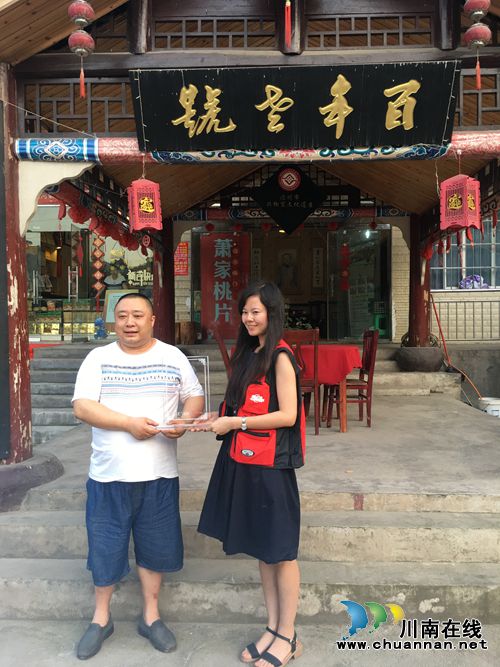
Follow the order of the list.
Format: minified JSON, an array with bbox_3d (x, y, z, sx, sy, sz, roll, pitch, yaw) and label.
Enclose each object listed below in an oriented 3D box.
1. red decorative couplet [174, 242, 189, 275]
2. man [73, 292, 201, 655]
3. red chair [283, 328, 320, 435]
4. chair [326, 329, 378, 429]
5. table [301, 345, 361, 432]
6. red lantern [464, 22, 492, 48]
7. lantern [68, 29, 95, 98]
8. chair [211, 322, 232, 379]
[{"bbox_3d":[-1.214,-1.329,9.900,0.270,0.630,0.020,0,1,4],"label":"red decorative couplet"},{"bbox_3d":[-0.515,0.634,2.610,0.620,1.655,0.460,0,1,-7],"label":"man"},{"bbox_3d":[0.450,0.452,5.370,0.430,0.975,0.480,0,1,10],"label":"red chair"},{"bbox_3d":[1.030,0.453,5.770,0.490,0.965,0.430,0,1,5],"label":"chair"},{"bbox_3d":[0.460,0.540,5.650,1.200,0.790,0.850,0,1,6],"label":"table"},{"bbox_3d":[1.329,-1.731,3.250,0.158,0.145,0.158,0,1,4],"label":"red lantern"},{"bbox_3d":[-1.013,-1.618,3.360,0.155,0.410,0.155,0,1,4],"label":"lantern"},{"bbox_3d":[-0.080,0.443,5.650,0.520,0.980,0.430,0,1,3],"label":"chair"}]

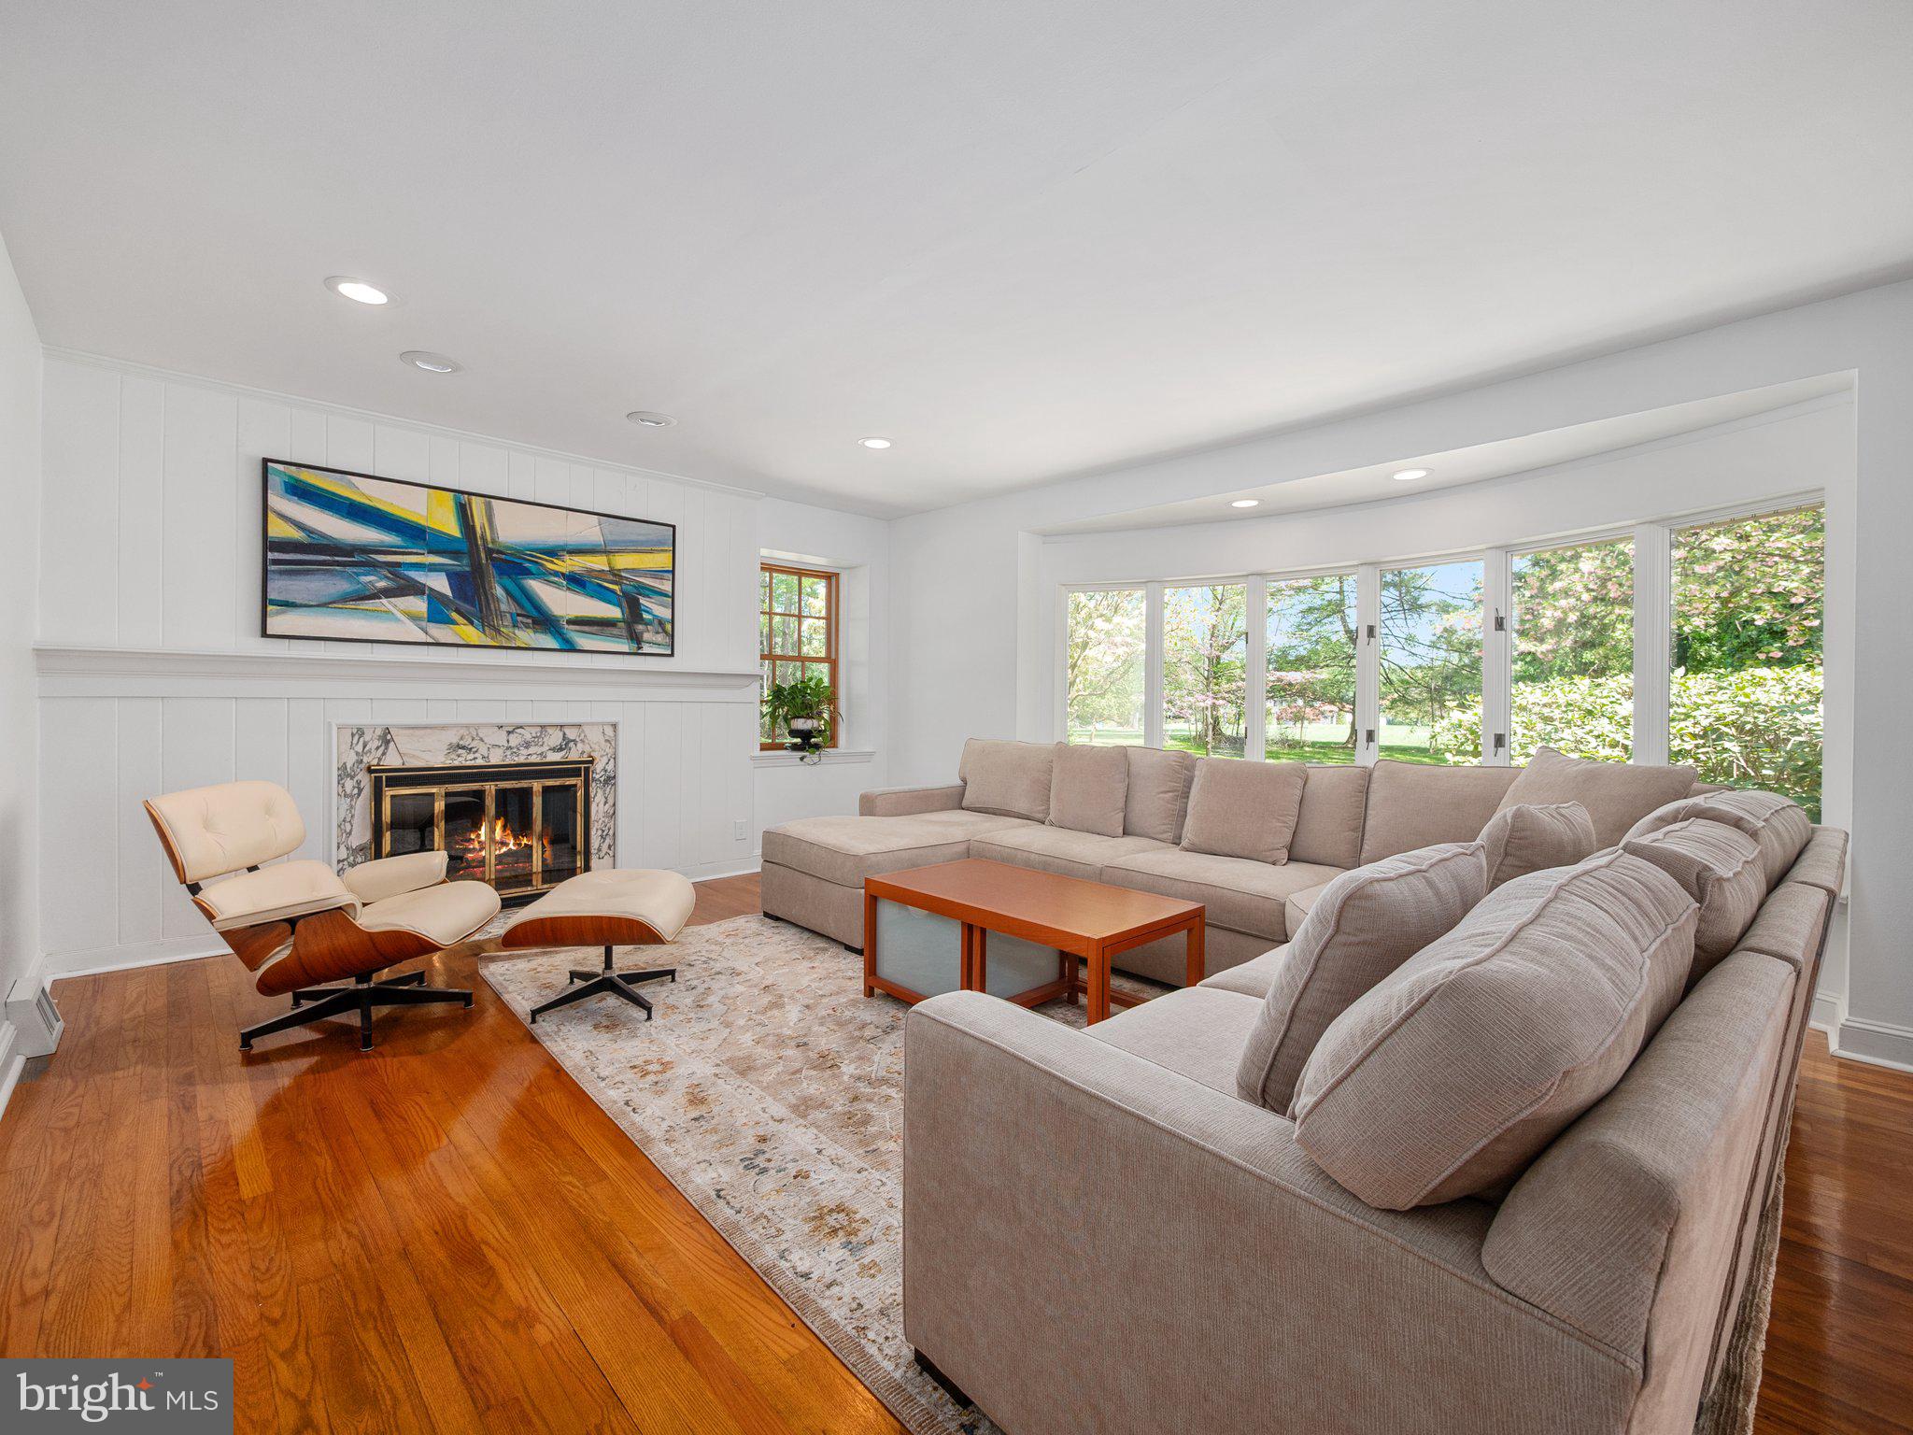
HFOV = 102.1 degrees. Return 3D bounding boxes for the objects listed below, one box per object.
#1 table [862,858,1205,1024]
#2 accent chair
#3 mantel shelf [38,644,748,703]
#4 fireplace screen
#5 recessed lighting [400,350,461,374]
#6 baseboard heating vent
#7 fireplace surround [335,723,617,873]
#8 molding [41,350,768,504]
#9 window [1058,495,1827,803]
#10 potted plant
[{"bbox_3d":[0.229,0.810,2.677,0.550,0.440,1.060,0,1,-43],"label":"table"},{"bbox_3d":[-2.005,0.608,2.607,0.880,0.810,0.840,0,1,-16],"label":"accent chair"},{"bbox_3d":[-2.318,-0.172,3.871,2.960,0.200,0.170,0,1,-43],"label":"mantel shelf"},{"bbox_3d":[-2.347,0.605,3.900,0.990,0.760,0.090,0,1,-43],"label":"fireplace screen"},{"bbox_3d":[-2.056,-1.387,3.024,0.200,0.030,0.200,0,1,-43],"label":"recessed lighting"},{"bbox_3d":[-2.748,0.894,2.310,0.240,0.180,0.090,1,1,44],"label":"baseboard heating vent"},{"bbox_3d":[-2.365,0.514,3.929,1.260,0.970,0.060,0,1,-43],"label":"fireplace surround"},{"bbox_3d":[-2.328,-1.389,3.920,3.000,0.060,0.050,0,1,-43],"label":"molding"},{"bbox_3d":[1.910,-0.150,3.779,0.420,1.220,3.120,0,1,-43],"label":"window"},{"bbox_3d":[-1.039,-0.015,5.222,0.480,0.540,0.420,0,1,-43],"label":"potted plant"}]

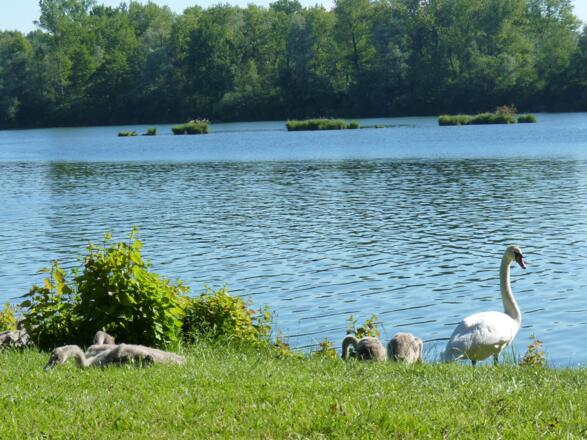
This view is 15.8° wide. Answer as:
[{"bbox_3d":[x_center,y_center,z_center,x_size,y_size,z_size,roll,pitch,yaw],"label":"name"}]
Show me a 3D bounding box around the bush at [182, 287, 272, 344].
[{"bbox_3d":[-0.554,0.819,17.800,0.750,0.520,0.600,-1,3,0],"label":"bush"}]

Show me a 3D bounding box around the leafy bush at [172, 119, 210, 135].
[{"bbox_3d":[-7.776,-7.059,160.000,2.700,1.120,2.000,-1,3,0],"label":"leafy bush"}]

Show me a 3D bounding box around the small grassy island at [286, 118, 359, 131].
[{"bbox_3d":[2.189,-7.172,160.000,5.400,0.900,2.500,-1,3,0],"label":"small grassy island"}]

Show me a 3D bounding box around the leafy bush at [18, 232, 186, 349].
[{"bbox_3d":[-1.579,0.581,17.700,1.380,1.000,1.050,-1,3,0],"label":"leafy bush"}]

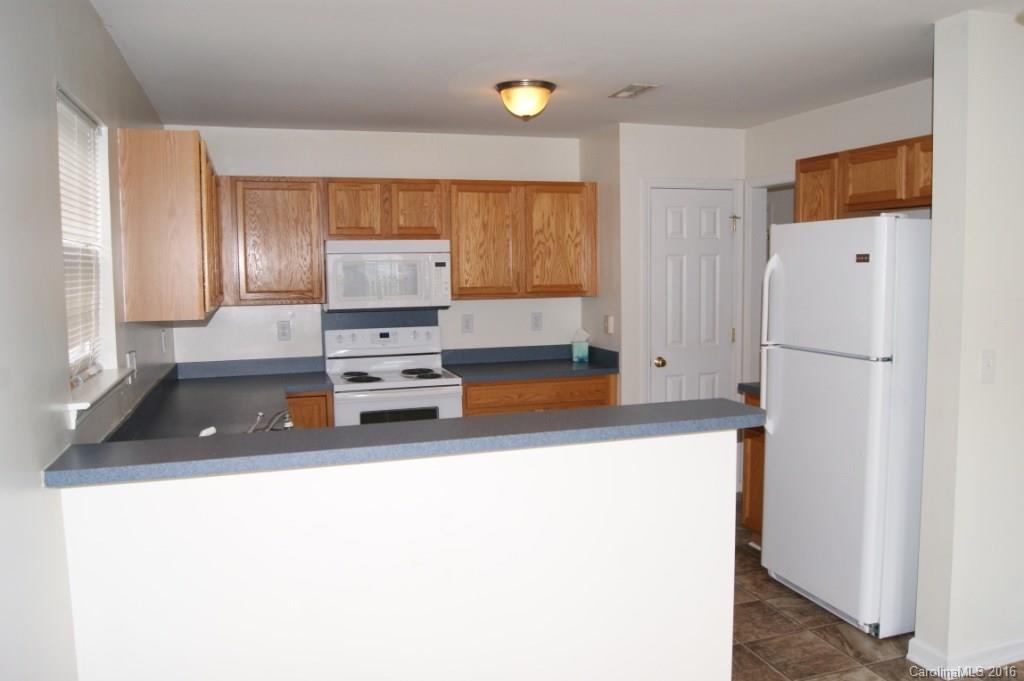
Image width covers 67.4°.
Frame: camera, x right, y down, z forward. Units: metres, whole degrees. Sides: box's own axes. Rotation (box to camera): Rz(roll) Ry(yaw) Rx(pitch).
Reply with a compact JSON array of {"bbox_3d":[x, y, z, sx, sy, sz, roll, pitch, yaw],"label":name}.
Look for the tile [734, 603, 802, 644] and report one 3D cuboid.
[{"bbox_3d":[1.052,1.229,3.342,0.319,0.010,0.320,-3,5,-18],"label":"tile"}]

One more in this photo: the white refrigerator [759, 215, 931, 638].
[{"bbox_3d":[1.642,0.336,3.454,0.765,1.745,0.740,-2,5,-18],"label":"white refrigerator"}]

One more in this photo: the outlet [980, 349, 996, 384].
[{"bbox_3d":[1.704,0.096,2.737,0.074,0.120,0.010,-2,5,-18],"label":"outlet"}]

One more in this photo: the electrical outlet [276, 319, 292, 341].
[{"bbox_3d":[-1.436,-0.055,4.848,0.070,0.117,0.012,-3,5,-18],"label":"electrical outlet"}]

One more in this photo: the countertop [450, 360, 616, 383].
[{"bbox_3d":[0.103,0.194,5.045,1.034,0.040,0.620,-3,5,-18],"label":"countertop"}]

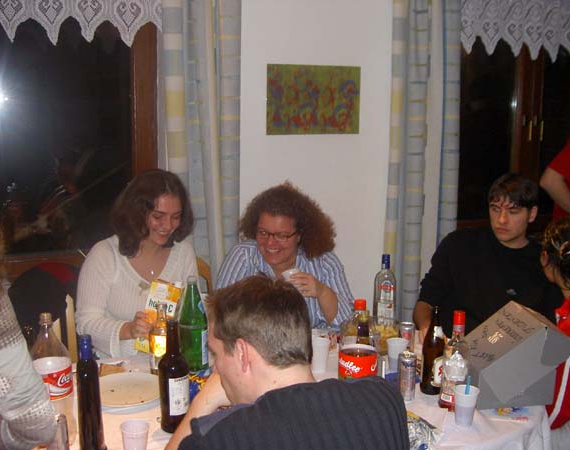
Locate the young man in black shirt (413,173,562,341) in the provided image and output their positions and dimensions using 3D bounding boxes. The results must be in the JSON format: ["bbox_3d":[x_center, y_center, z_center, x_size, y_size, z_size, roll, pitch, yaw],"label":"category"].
[{"bbox_3d":[0.763,0.461,2.662,0.600,1.280,0.720,8,13,36],"label":"young man in black shirt"}]

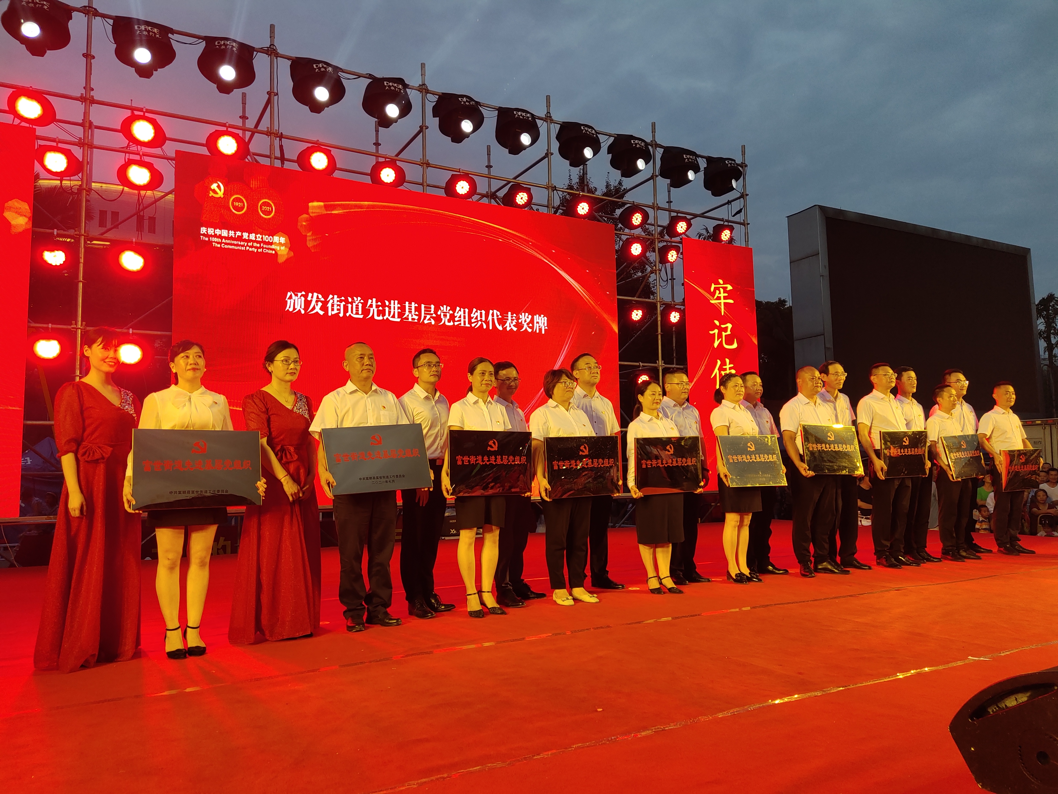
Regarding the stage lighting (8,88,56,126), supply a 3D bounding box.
[{"bbox_3d":[-5.248,-3.056,8.070,0.410,0.320,0.360,2,-6,-29],"label":"stage lighting"}]

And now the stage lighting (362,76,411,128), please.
[{"bbox_3d":[-1.868,-3.883,10.067,0.570,0.540,0.450,2,-6,-29],"label":"stage lighting"}]

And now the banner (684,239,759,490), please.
[{"bbox_3d":[3.163,-0.534,12.363,1.480,4.000,0.100,2,-6,-29],"label":"banner"}]

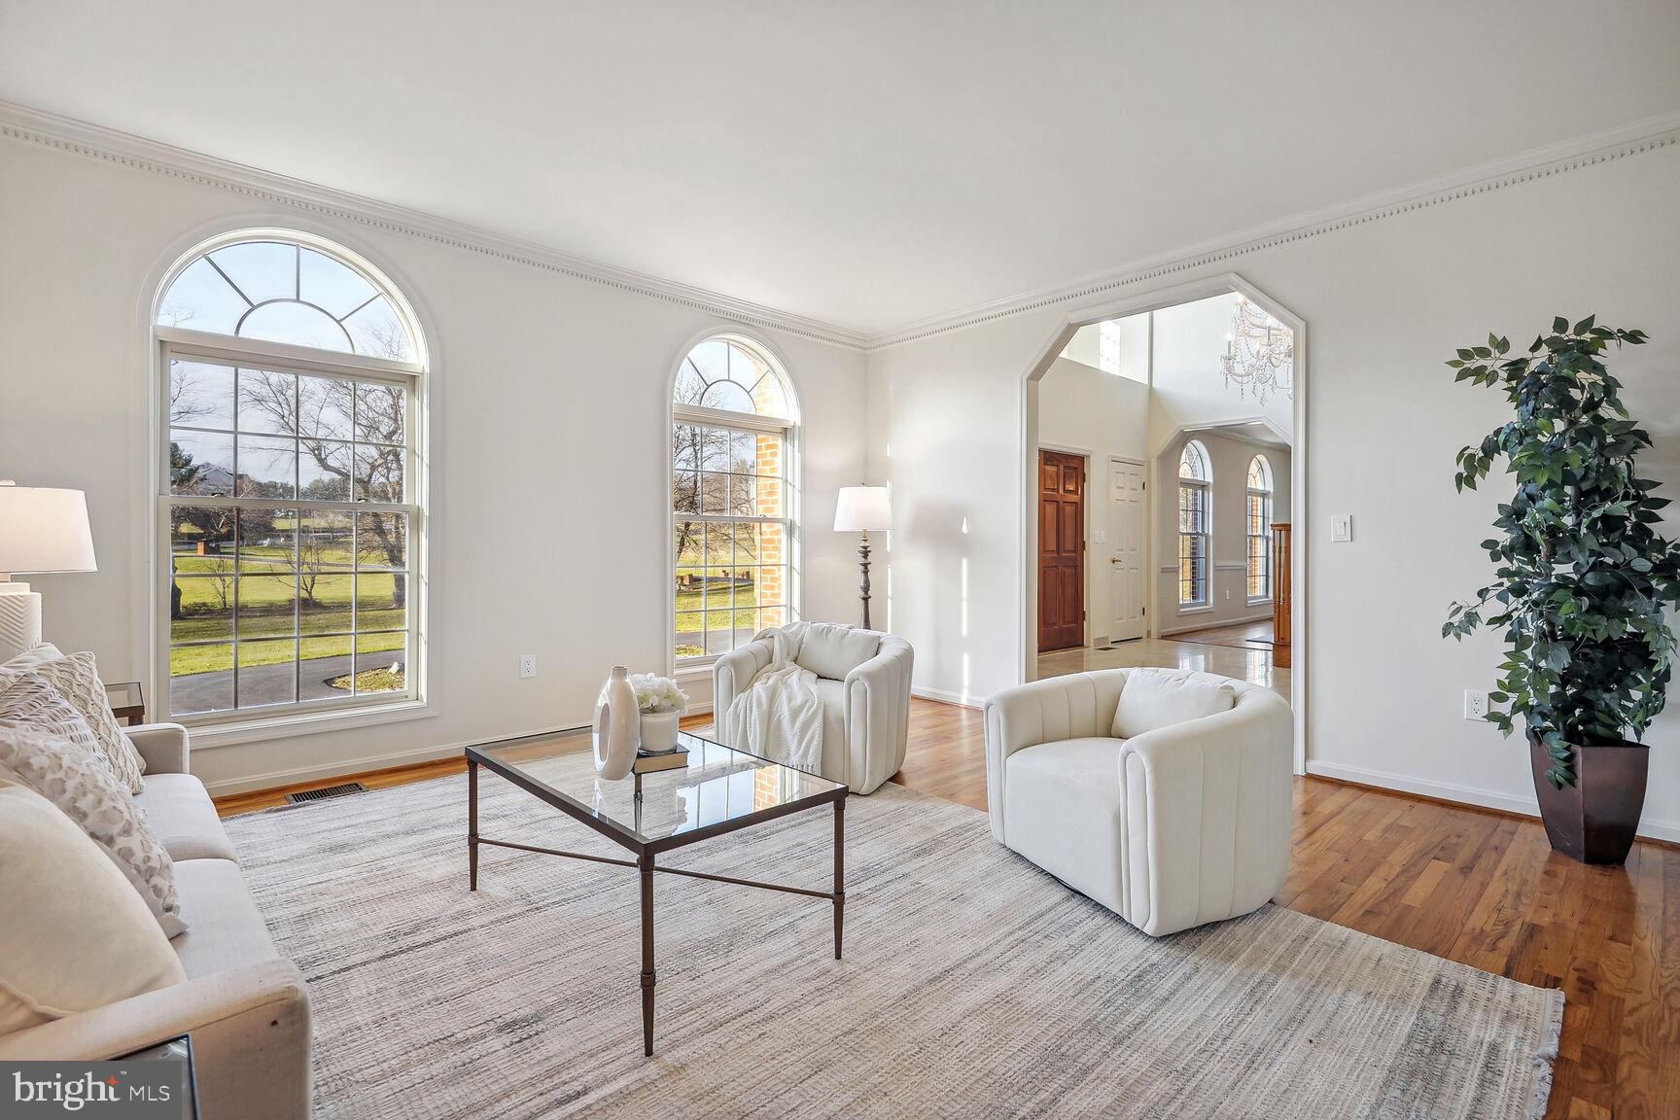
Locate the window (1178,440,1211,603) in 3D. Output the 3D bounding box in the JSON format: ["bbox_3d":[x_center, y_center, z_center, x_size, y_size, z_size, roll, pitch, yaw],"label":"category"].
[{"bbox_3d":[4.663,-0.489,9.902,1.019,2.176,0.120,0,1,-42],"label":"window"}]

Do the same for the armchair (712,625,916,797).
[{"bbox_3d":[-0.051,0.684,3.659,0.810,0.645,0.780,0,1,26],"label":"armchair"}]

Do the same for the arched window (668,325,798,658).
[{"bbox_3d":[-0.696,-0.407,4.954,1.014,2.155,0.120,0,1,-42],"label":"arched window"}]

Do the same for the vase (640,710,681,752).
[{"bbox_3d":[-0.515,0.481,2.140,0.110,0.105,0.110,0,1,0],"label":"vase"}]

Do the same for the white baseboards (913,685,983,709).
[{"bbox_3d":[0.652,0.944,5.189,0.018,0.092,1.382,0,1,-42],"label":"white baseboards"}]

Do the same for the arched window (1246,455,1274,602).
[{"bbox_3d":[6.033,-0.456,10.806,1.020,2.130,0.130,-1,1,-42],"label":"arched window"}]

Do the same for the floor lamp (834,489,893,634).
[{"bbox_3d":[0.167,0.232,5.153,0.403,1.507,0.403,0,1,0],"label":"floor lamp"}]

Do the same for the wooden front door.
[{"bbox_3d":[2.292,-0.069,7.755,0.900,2.030,0.050,0,1,-42],"label":"wooden front door"}]

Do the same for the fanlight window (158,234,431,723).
[{"bbox_3d":[-2.428,-0.362,3.358,0.980,2.140,0.130,-1,1,-42],"label":"fanlight window"}]

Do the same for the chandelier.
[{"bbox_3d":[3.484,-1.700,5.687,0.960,1.040,0.960,0,1,-42],"label":"chandelier"}]

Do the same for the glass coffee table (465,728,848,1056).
[{"bbox_3d":[-0.552,0.785,2.070,0.570,0.437,1.065,0,1,-44],"label":"glass coffee table"}]

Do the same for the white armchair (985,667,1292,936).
[{"bbox_3d":[1.034,0.708,2.486,0.780,0.635,0.810,0,1,-22],"label":"white armchair"}]

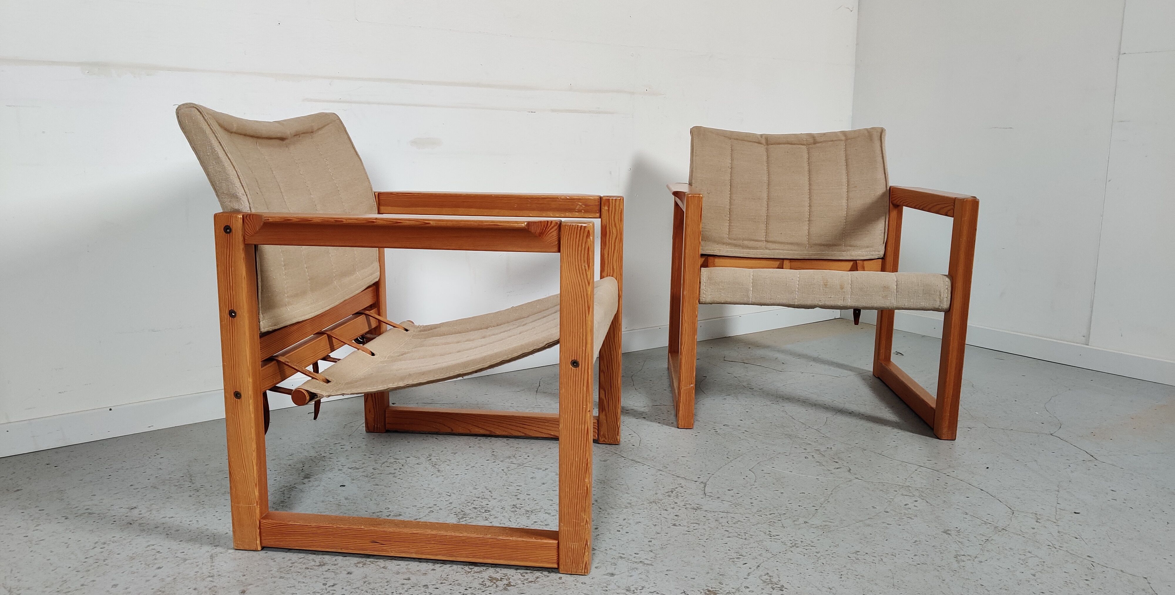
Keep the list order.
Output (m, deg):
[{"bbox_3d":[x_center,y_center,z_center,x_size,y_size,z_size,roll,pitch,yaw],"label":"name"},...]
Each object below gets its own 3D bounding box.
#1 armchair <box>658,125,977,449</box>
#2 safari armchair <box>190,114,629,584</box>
[{"bbox_3d":[0.558,-0.090,2.418,0.706,0.719,0.670,1,10,2],"label":"armchair"},{"bbox_3d":[-0.276,0.015,1.679,0.642,0.696,0.669,2,10,6],"label":"safari armchair"}]

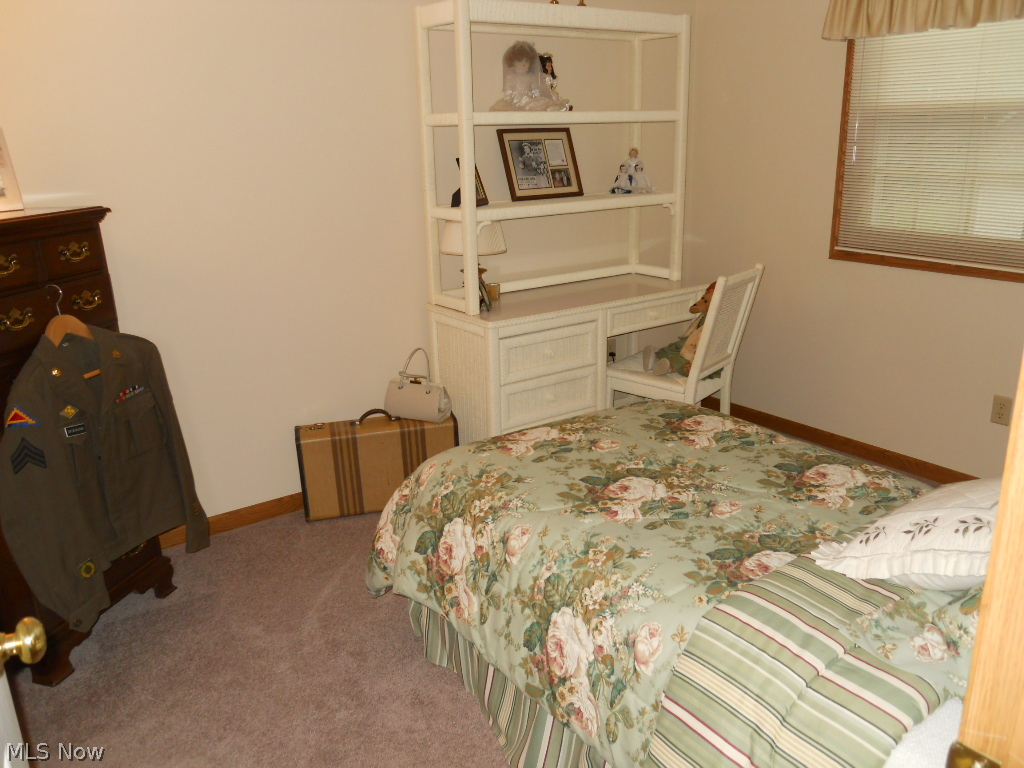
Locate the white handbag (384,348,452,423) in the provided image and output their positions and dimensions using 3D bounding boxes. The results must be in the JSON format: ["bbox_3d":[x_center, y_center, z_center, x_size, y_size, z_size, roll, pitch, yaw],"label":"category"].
[{"bbox_3d":[-0.389,-0.008,3.451,0.270,0.303,0.120,6,18,22],"label":"white handbag"}]

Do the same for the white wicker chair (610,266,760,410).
[{"bbox_3d":[0.731,-0.065,3.683,0.590,0.915,0.440,12,21,37],"label":"white wicker chair"}]

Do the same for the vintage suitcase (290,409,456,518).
[{"bbox_3d":[-0.548,0.311,3.435,0.641,0.400,0.160,-6,17,-14],"label":"vintage suitcase"}]

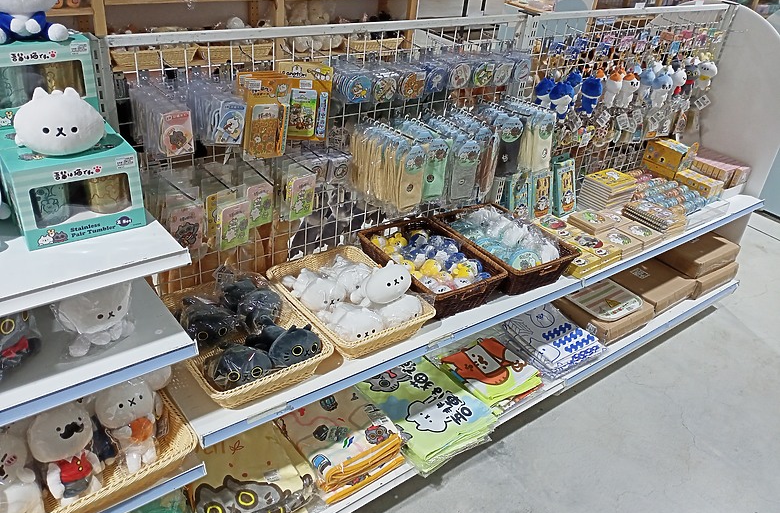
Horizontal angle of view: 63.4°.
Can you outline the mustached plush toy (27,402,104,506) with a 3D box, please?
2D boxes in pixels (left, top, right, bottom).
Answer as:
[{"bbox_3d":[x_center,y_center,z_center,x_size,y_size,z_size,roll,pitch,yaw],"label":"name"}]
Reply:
[{"bbox_3d":[-0.577,0.344,1.124,0.085,0.195,0.098,11,27,39],"label":"mustached plush toy"}]

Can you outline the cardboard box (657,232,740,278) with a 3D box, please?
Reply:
[{"bbox_3d":[1.283,-0.052,2.754,0.312,0.073,0.330,-16,37,-32],"label":"cardboard box"}]

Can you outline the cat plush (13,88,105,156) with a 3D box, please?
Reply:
[{"bbox_3d":[-0.536,-0.236,1.017,0.140,0.098,0.132,-7,33,-21],"label":"cat plush"}]

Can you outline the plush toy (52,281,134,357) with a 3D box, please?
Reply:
[{"bbox_3d":[-0.523,0.064,1.105,0.122,0.148,0.128,28,37,32],"label":"plush toy"}]

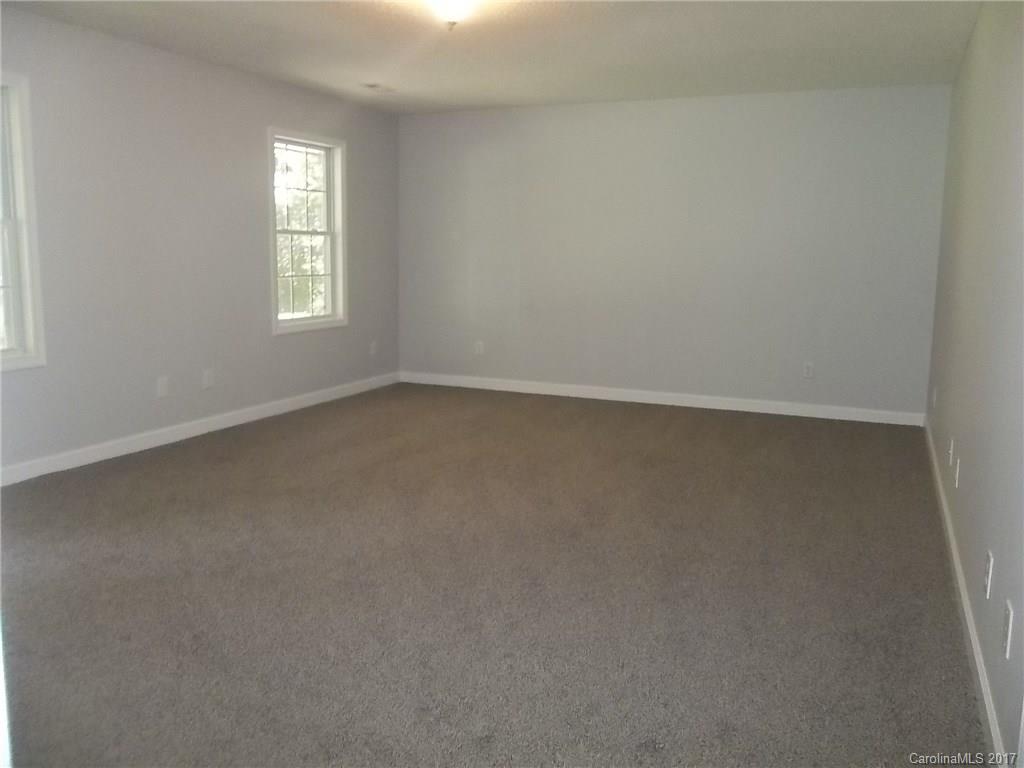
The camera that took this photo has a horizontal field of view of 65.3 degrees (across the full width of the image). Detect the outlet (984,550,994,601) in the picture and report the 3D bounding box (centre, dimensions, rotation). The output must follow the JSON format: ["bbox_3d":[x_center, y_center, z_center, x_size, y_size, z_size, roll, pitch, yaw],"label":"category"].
[{"bbox_3d":[1.312,0.527,2.200,0.010,0.116,0.072,5,10,24],"label":"outlet"}]

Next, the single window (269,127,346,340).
[{"bbox_3d":[-1.577,-1.166,6.228,0.080,1.490,0.930,5,10,24],"label":"single window"}]

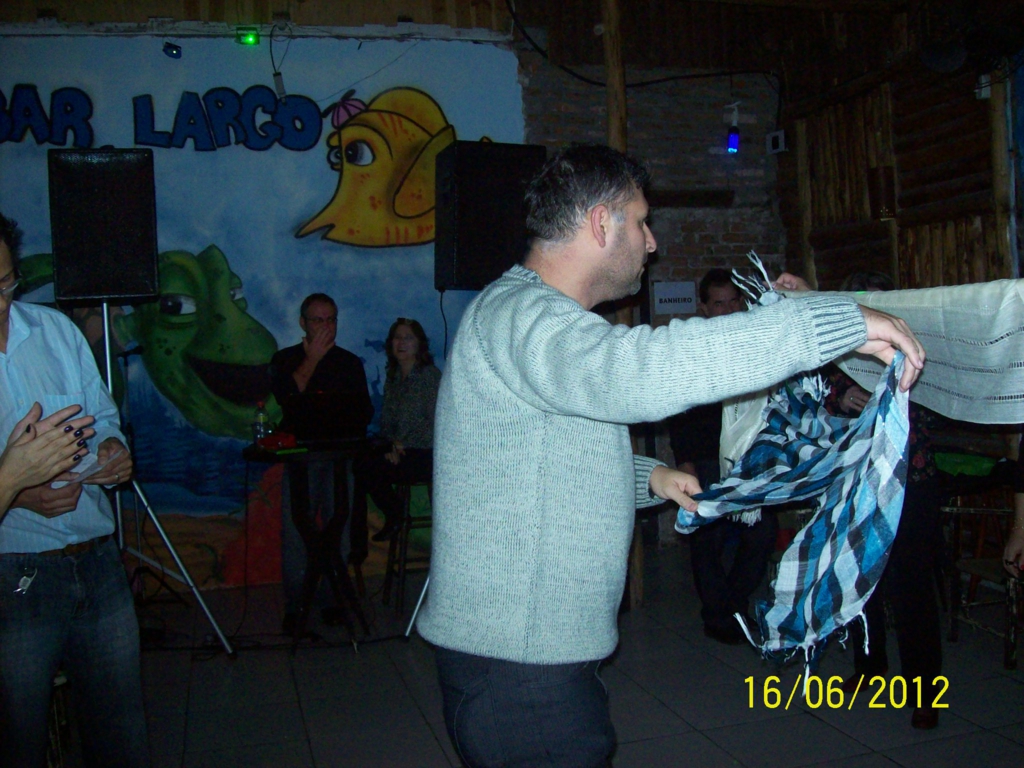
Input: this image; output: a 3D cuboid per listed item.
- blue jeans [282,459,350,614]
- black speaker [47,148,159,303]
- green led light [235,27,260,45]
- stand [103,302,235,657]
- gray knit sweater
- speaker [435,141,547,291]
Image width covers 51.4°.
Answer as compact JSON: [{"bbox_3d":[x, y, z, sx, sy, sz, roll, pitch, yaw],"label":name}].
[{"bbox_3d":[-1.025,0.712,5.526,0.380,0.940,0.320,-3,2,-9],"label":"blue jeans"},{"bbox_3d":[-1.961,-0.746,5.140,0.455,0.690,0.370,-3,1,-17],"label":"black speaker"},{"bbox_3d":[-1.595,-2.098,6.420,0.130,0.100,0.110,-4,2,-19],"label":"green led light"},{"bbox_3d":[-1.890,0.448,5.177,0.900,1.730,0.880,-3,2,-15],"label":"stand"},{"bbox_3d":[0.180,0.115,1.720,0.660,0.630,0.540,-3,2,-9],"label":"gray knit sweater"},{"bbox_3d":[-0.114,-0.828,5.350,0.455,0.690,0.380,0,2,-18],"label":"speaker"}]

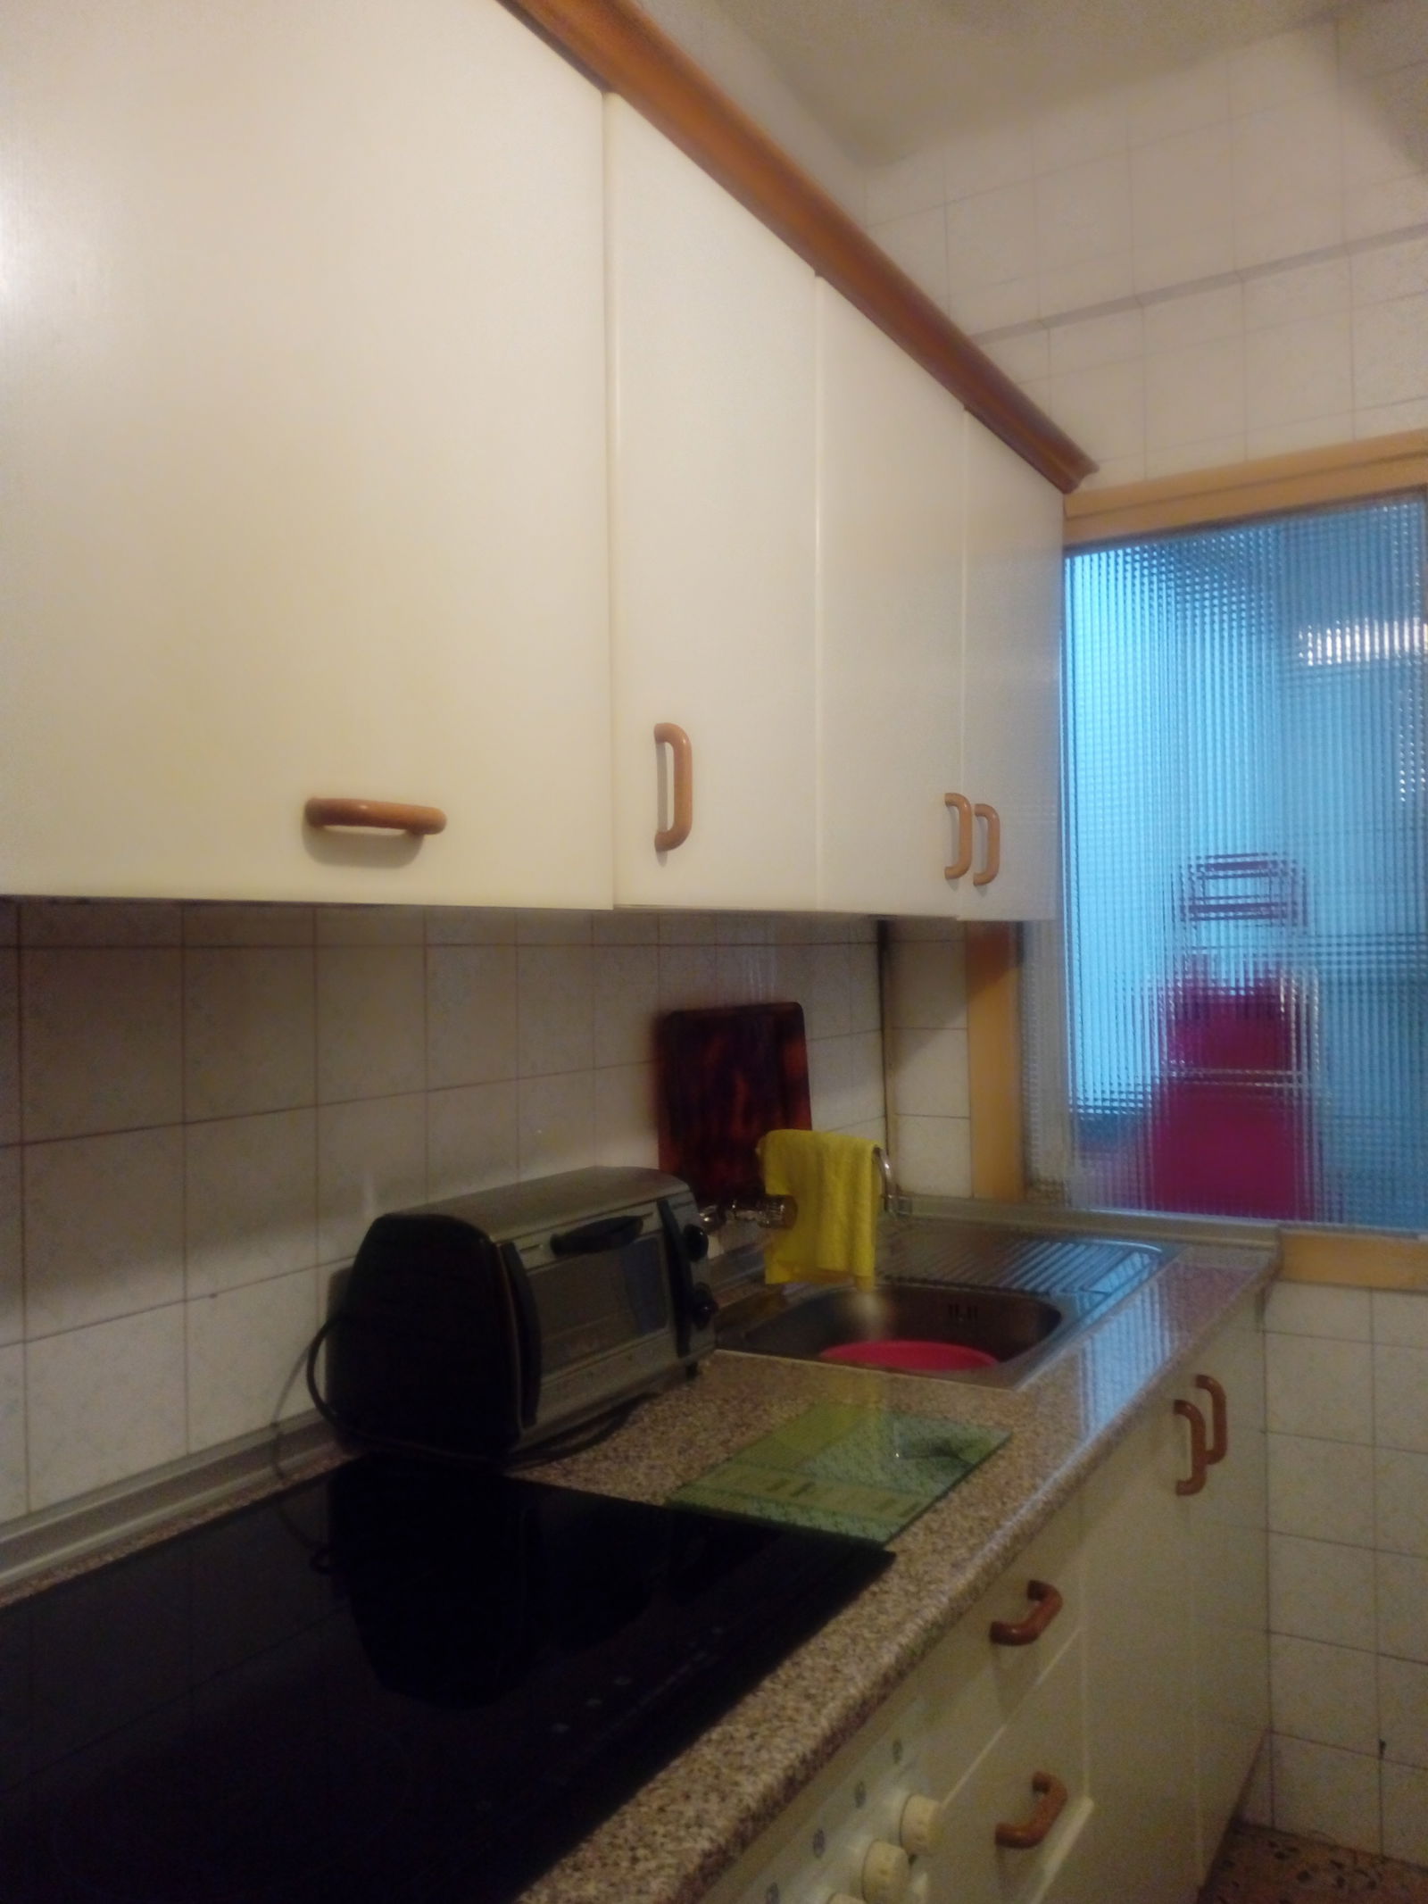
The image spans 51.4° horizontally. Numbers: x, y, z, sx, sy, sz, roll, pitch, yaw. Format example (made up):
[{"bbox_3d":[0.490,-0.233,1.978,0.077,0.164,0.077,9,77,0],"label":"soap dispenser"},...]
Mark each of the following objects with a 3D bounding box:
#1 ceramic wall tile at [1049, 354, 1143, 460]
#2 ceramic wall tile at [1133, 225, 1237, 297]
[{"bbox_3d":[0.609,-0.853,2.357,0.150,0.150,0.010,-1,0,31],"label":"ceramic wall tile"},{"bbox_3d":[0.711,-1.044,2.244,0.150,0.073,0.010,-1,0,31],"label":"ceramic wall tile"}]

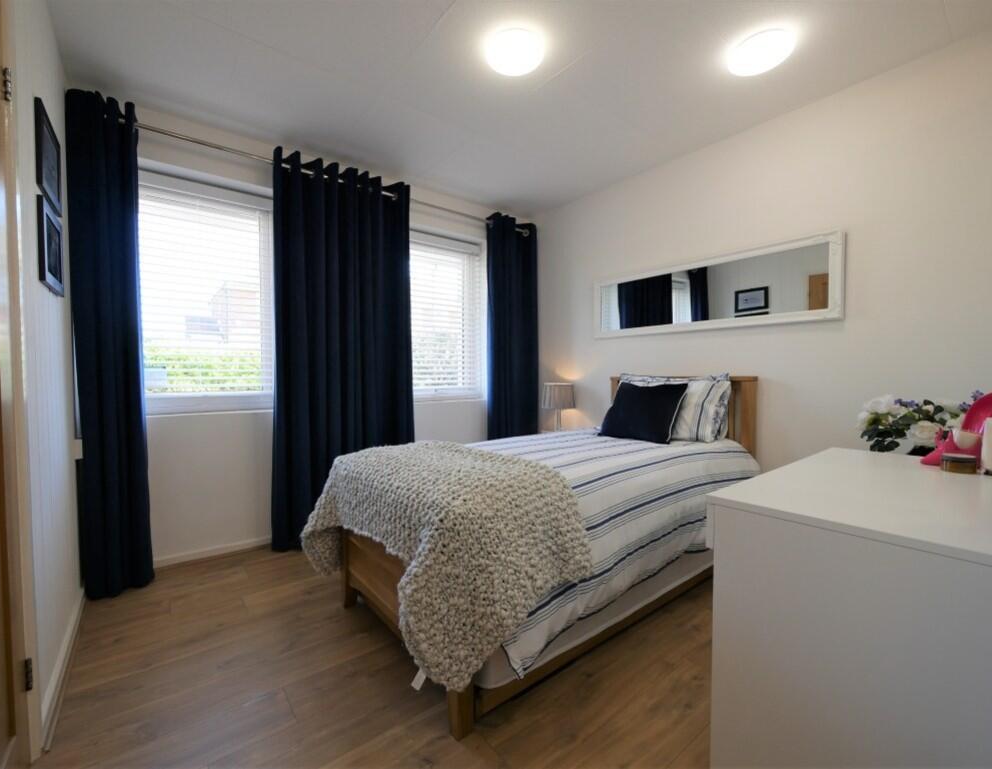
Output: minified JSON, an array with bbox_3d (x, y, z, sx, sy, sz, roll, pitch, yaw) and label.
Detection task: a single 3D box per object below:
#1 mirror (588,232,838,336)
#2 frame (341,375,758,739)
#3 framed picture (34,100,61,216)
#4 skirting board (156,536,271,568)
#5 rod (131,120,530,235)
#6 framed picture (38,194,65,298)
[{"bbox_3d":[1.317,-0.585,2.765,0.038,0.469,1.558,-2,2,-40],"label":"mirror"},{"bbox_3d":[0.403,0.478,2.095,1.997,1.013,0.917,-2,2,-38],"label":"frame"},{"bbox_3d":[-1.589,-0.782,1.477,0.021,0.278,0.380,-2,2,-40],"label":"framed picture"},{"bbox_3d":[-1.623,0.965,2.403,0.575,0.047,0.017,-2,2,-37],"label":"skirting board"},{"bbox_3d":[-0.791,-1.329,2.856,2.720,0.029,0.030,-2,2,-37],"label":"rod"},{"bbox_3d":[-1.564,-0.469,1.458,0.021,0.277,0.380,-2,2,-40],"label":"framed picture"}]

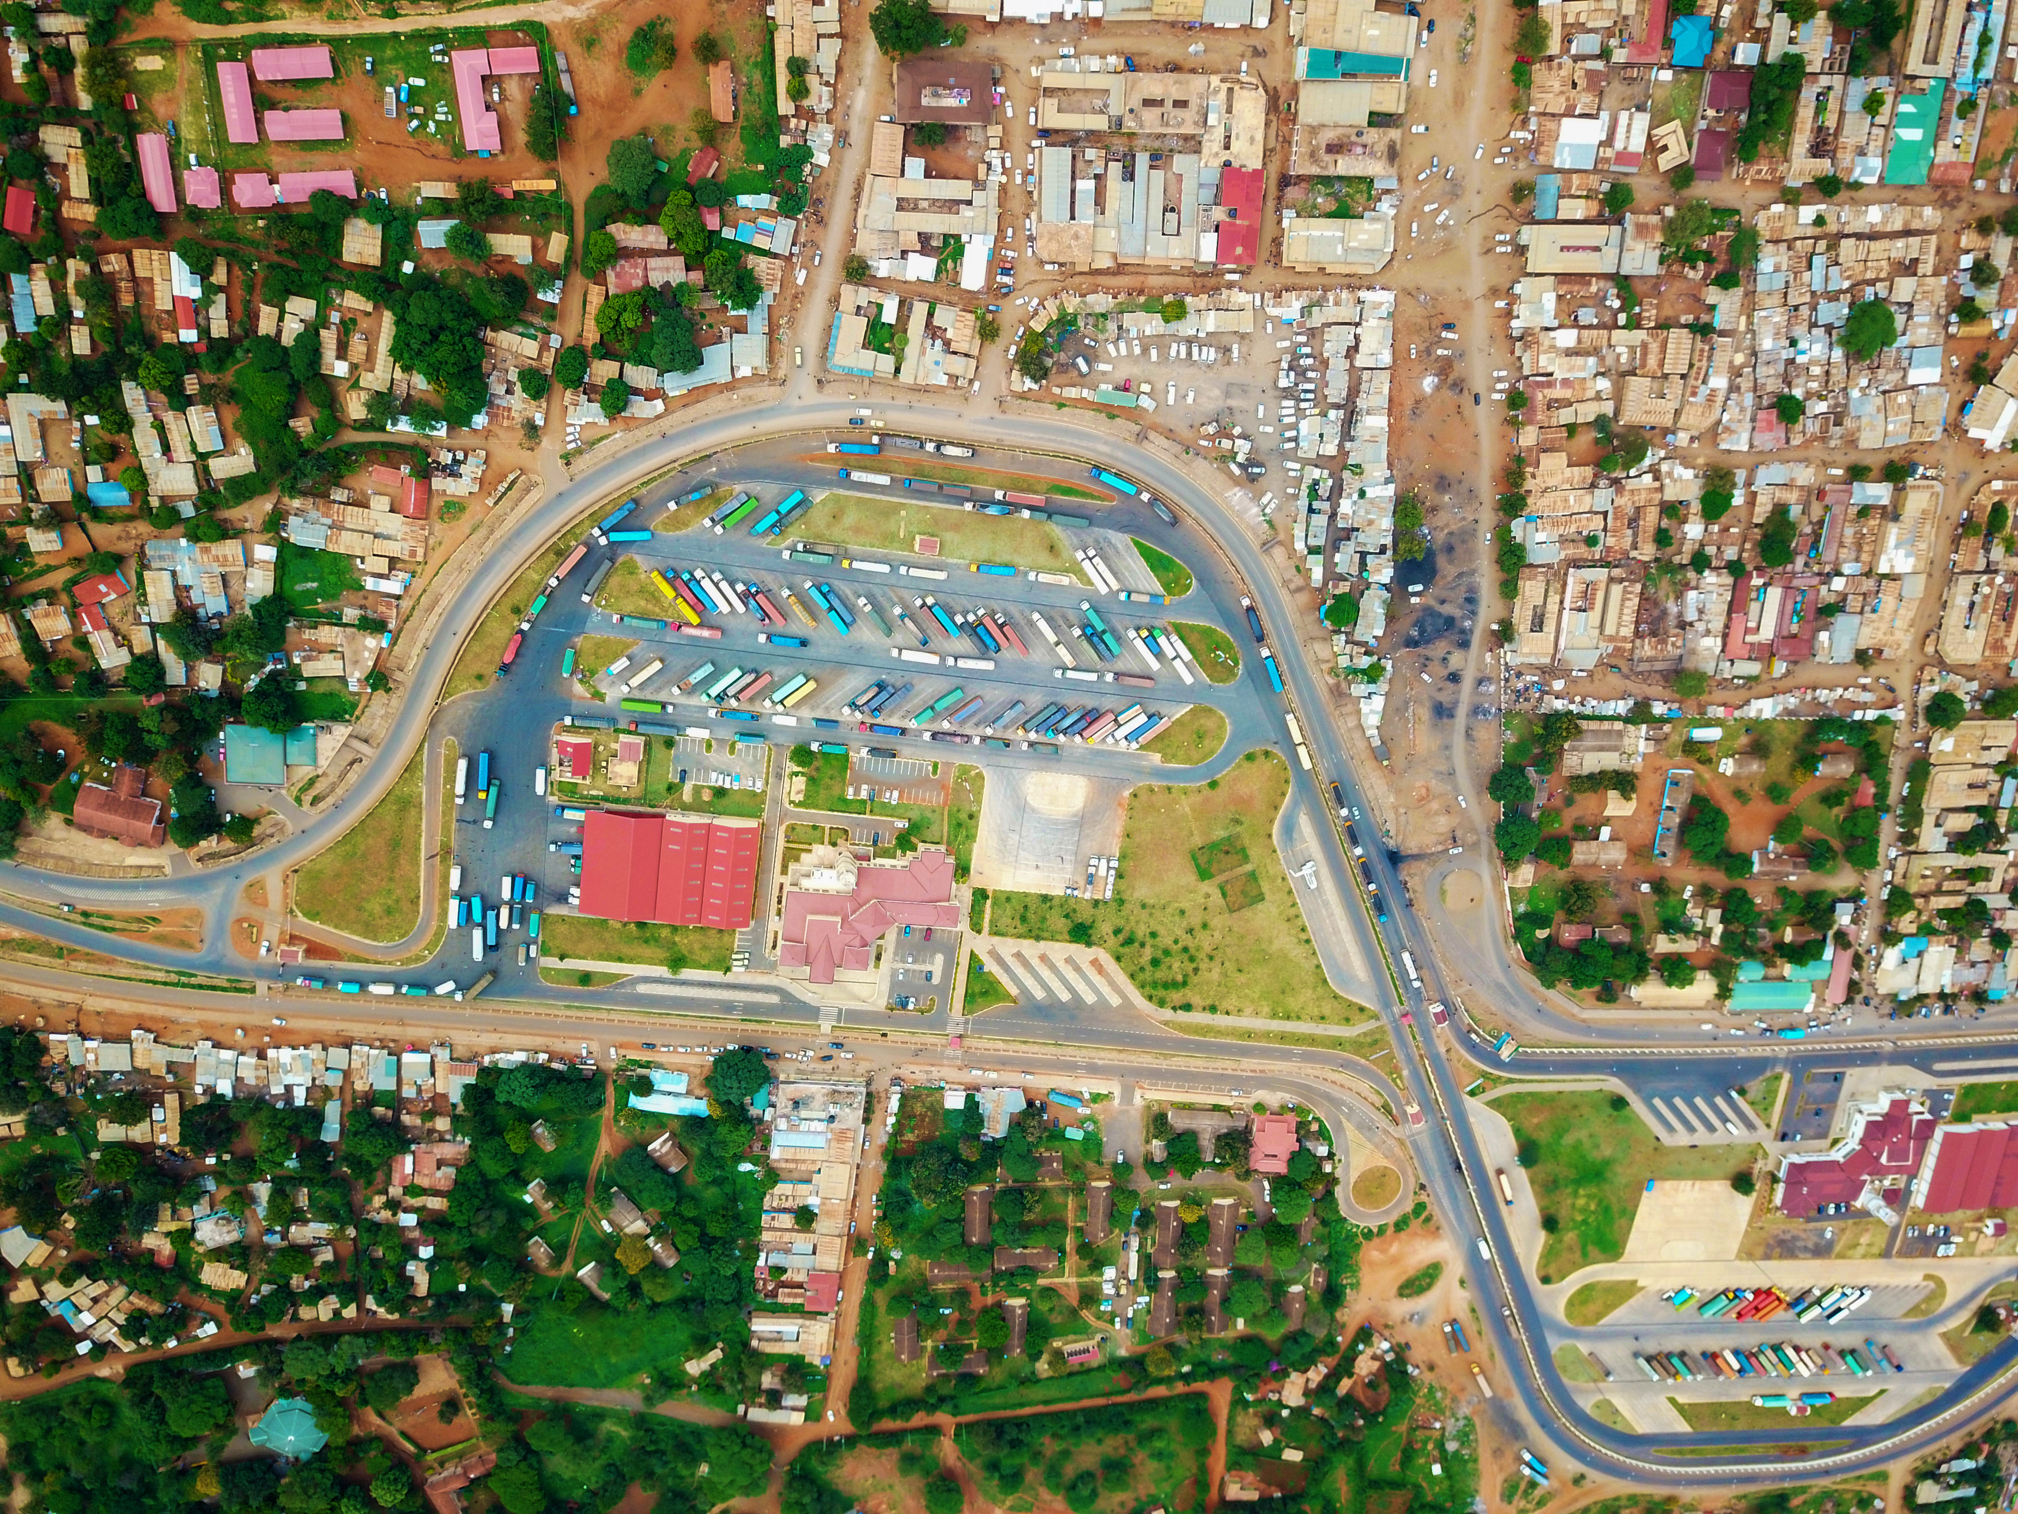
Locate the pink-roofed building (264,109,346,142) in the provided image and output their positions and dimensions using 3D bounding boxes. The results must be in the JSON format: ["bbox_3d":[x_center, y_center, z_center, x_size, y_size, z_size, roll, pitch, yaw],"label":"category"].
[{"bbox_3d":[-201.310,-180.750,434.080,20.390,4.800,7.840,-4,109,-6],"label":"pink-roofed building"}]

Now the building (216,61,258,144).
[{"bbox_3d":[-219.760,-186.491,432.920,7.736,4.600,20.915,-3,108,-5],"label":"building"}]

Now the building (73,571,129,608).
[{"bbox_3d":[-280.339,-52.166,468.865,14.705,4.200,6.382,-23,109,1],"label":"building"}]

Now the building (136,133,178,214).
[{"bbox_3d":[-243.380,-166.750,433.730,7.350,4.800,20.490,-2,109,-6],"label":"building"}]

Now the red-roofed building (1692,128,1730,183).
[{"bbox_3d":[223.310,-191.380,482.660,9.740,5.500,14.600,-2,109,-6],"label":"red-roofed building"}]

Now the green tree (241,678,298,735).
[{"bbox_3d":[-234.617,-16.330,481.743,16.704,11.000,18.268,0,107,-6],"label":"green tree"}]

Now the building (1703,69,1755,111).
[{"bbox_3d":[226.930,-209.410,476.840,14.040,5.500,10.350,-3,109,-6],"label":"building"}]

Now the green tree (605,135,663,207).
[{"bbox_3d":[-110.026,-172.207,445.567,15.652,12.500,18.850,0,107,-6],"label":"green tree"}]

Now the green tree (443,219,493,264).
[{"bbox_3d":[-159.290,-152.060,447.040,12.500,9.000,12.500,-2,109,-6],"label":"green tree"}]

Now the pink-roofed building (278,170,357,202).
[{"bbox_3d":[-200.010,-165.230,439.640,20.520,4.800,7.720,-5,110,-5],"label":"pink-roofed building"}]

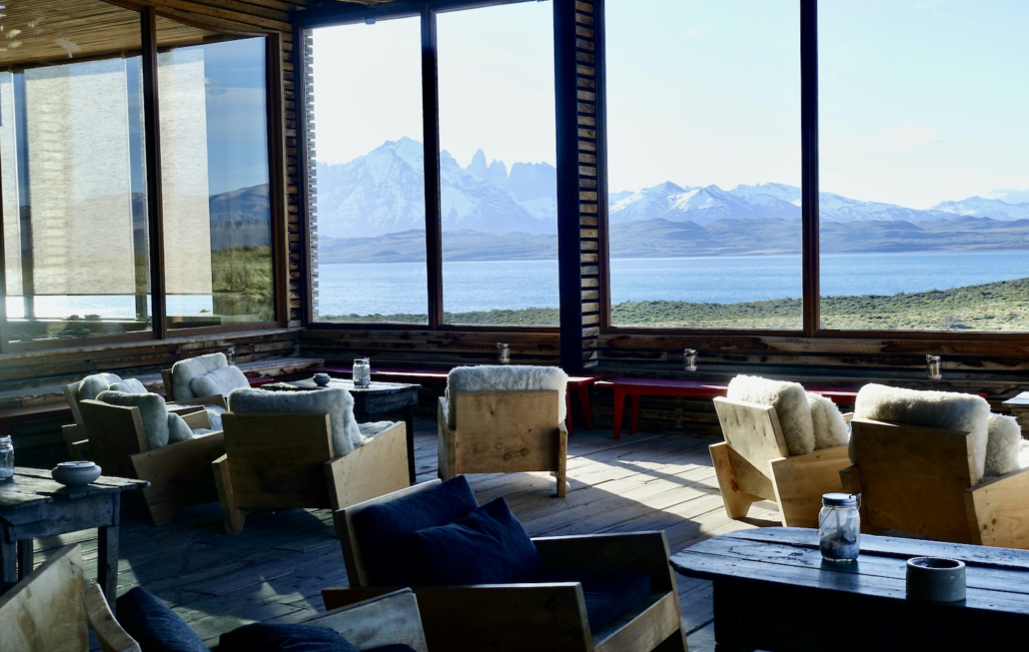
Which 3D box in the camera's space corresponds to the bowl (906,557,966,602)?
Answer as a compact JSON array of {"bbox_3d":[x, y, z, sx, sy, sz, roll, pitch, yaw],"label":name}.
[{"bbox_3d":[1.044,0.628,3.186,0.150,0.084,0.150,-1,3,0],"label":"bowl"}]

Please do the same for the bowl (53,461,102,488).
[{"bbox_3d":[-1.747,0.591,5.131,0.197,0.080,0.197,-1,3,0],"label":"bowl"}]

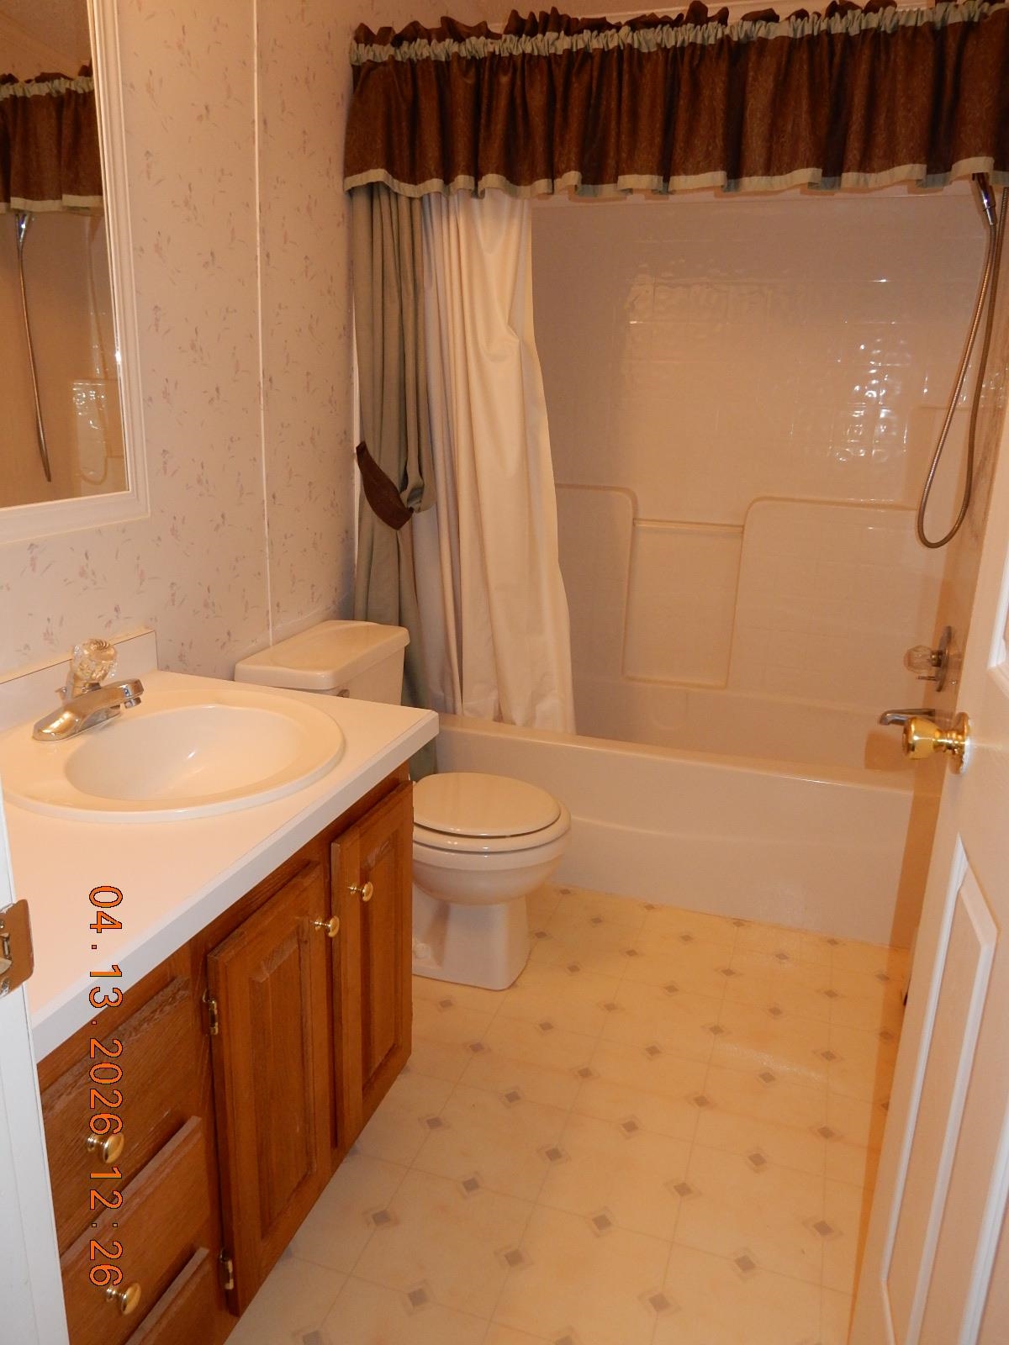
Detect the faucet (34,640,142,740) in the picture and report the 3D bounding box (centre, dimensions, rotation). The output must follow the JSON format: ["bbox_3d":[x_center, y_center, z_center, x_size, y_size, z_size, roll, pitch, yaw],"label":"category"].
[{"bbox_3d":[-0.619,0.018,1.479,0.167,0.137,0.160,7,17,18],"label":"faucet"}]

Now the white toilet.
[{"bbox_3d":[-0.190,0.314,2.243,0.690,0.732,0.434,7,17,18],"label":"white toilet"}]

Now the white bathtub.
[{"bbox_3d":[0.430,0.310,2.873,1.520,0.421,0.759,7,17,17],"label":"white bathtub"}]

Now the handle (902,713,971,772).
[{"bbox_3d":[0.493,0.077,1.122,0.064,0.068,0.068,6,17,15],"label":"handle"}]

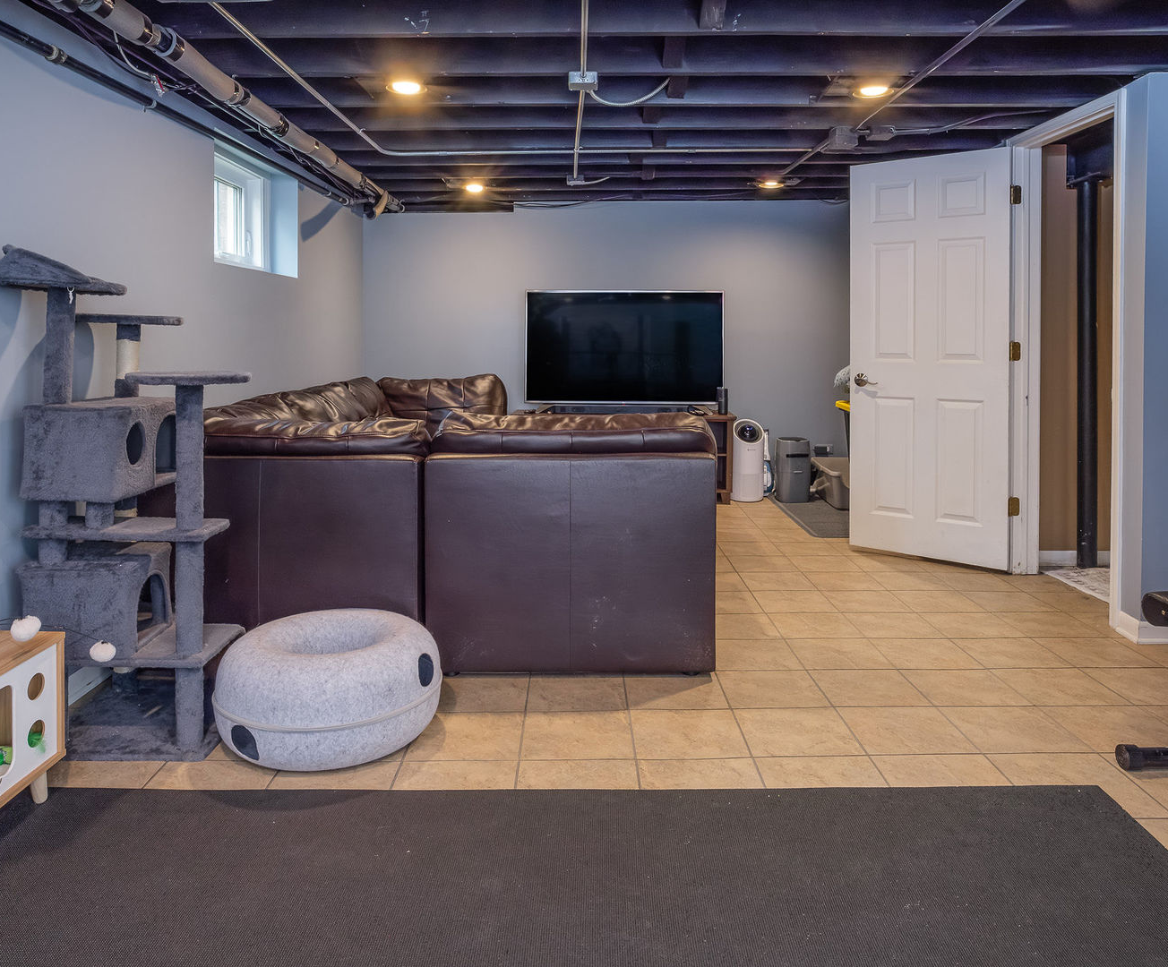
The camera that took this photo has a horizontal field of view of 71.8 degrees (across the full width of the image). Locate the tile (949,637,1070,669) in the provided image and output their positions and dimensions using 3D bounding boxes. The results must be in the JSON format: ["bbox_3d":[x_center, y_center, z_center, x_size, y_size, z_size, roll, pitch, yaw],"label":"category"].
[{"bbox_3d":[1.523,0.609,2.880,0.305,0.010,0.292,0,9,-1],"label":"tile"}]

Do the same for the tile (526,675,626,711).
[{"bbox_3d":[-0.018,0.673,2.612,0.307,0.010,0.300,0,10,0],"label":"tile"}]

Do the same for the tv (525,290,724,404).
[{"bbox_3d":[0.303,-0.998,5.930,1.460,0.835,0.060,0,9,-1],"label":"tv"}]

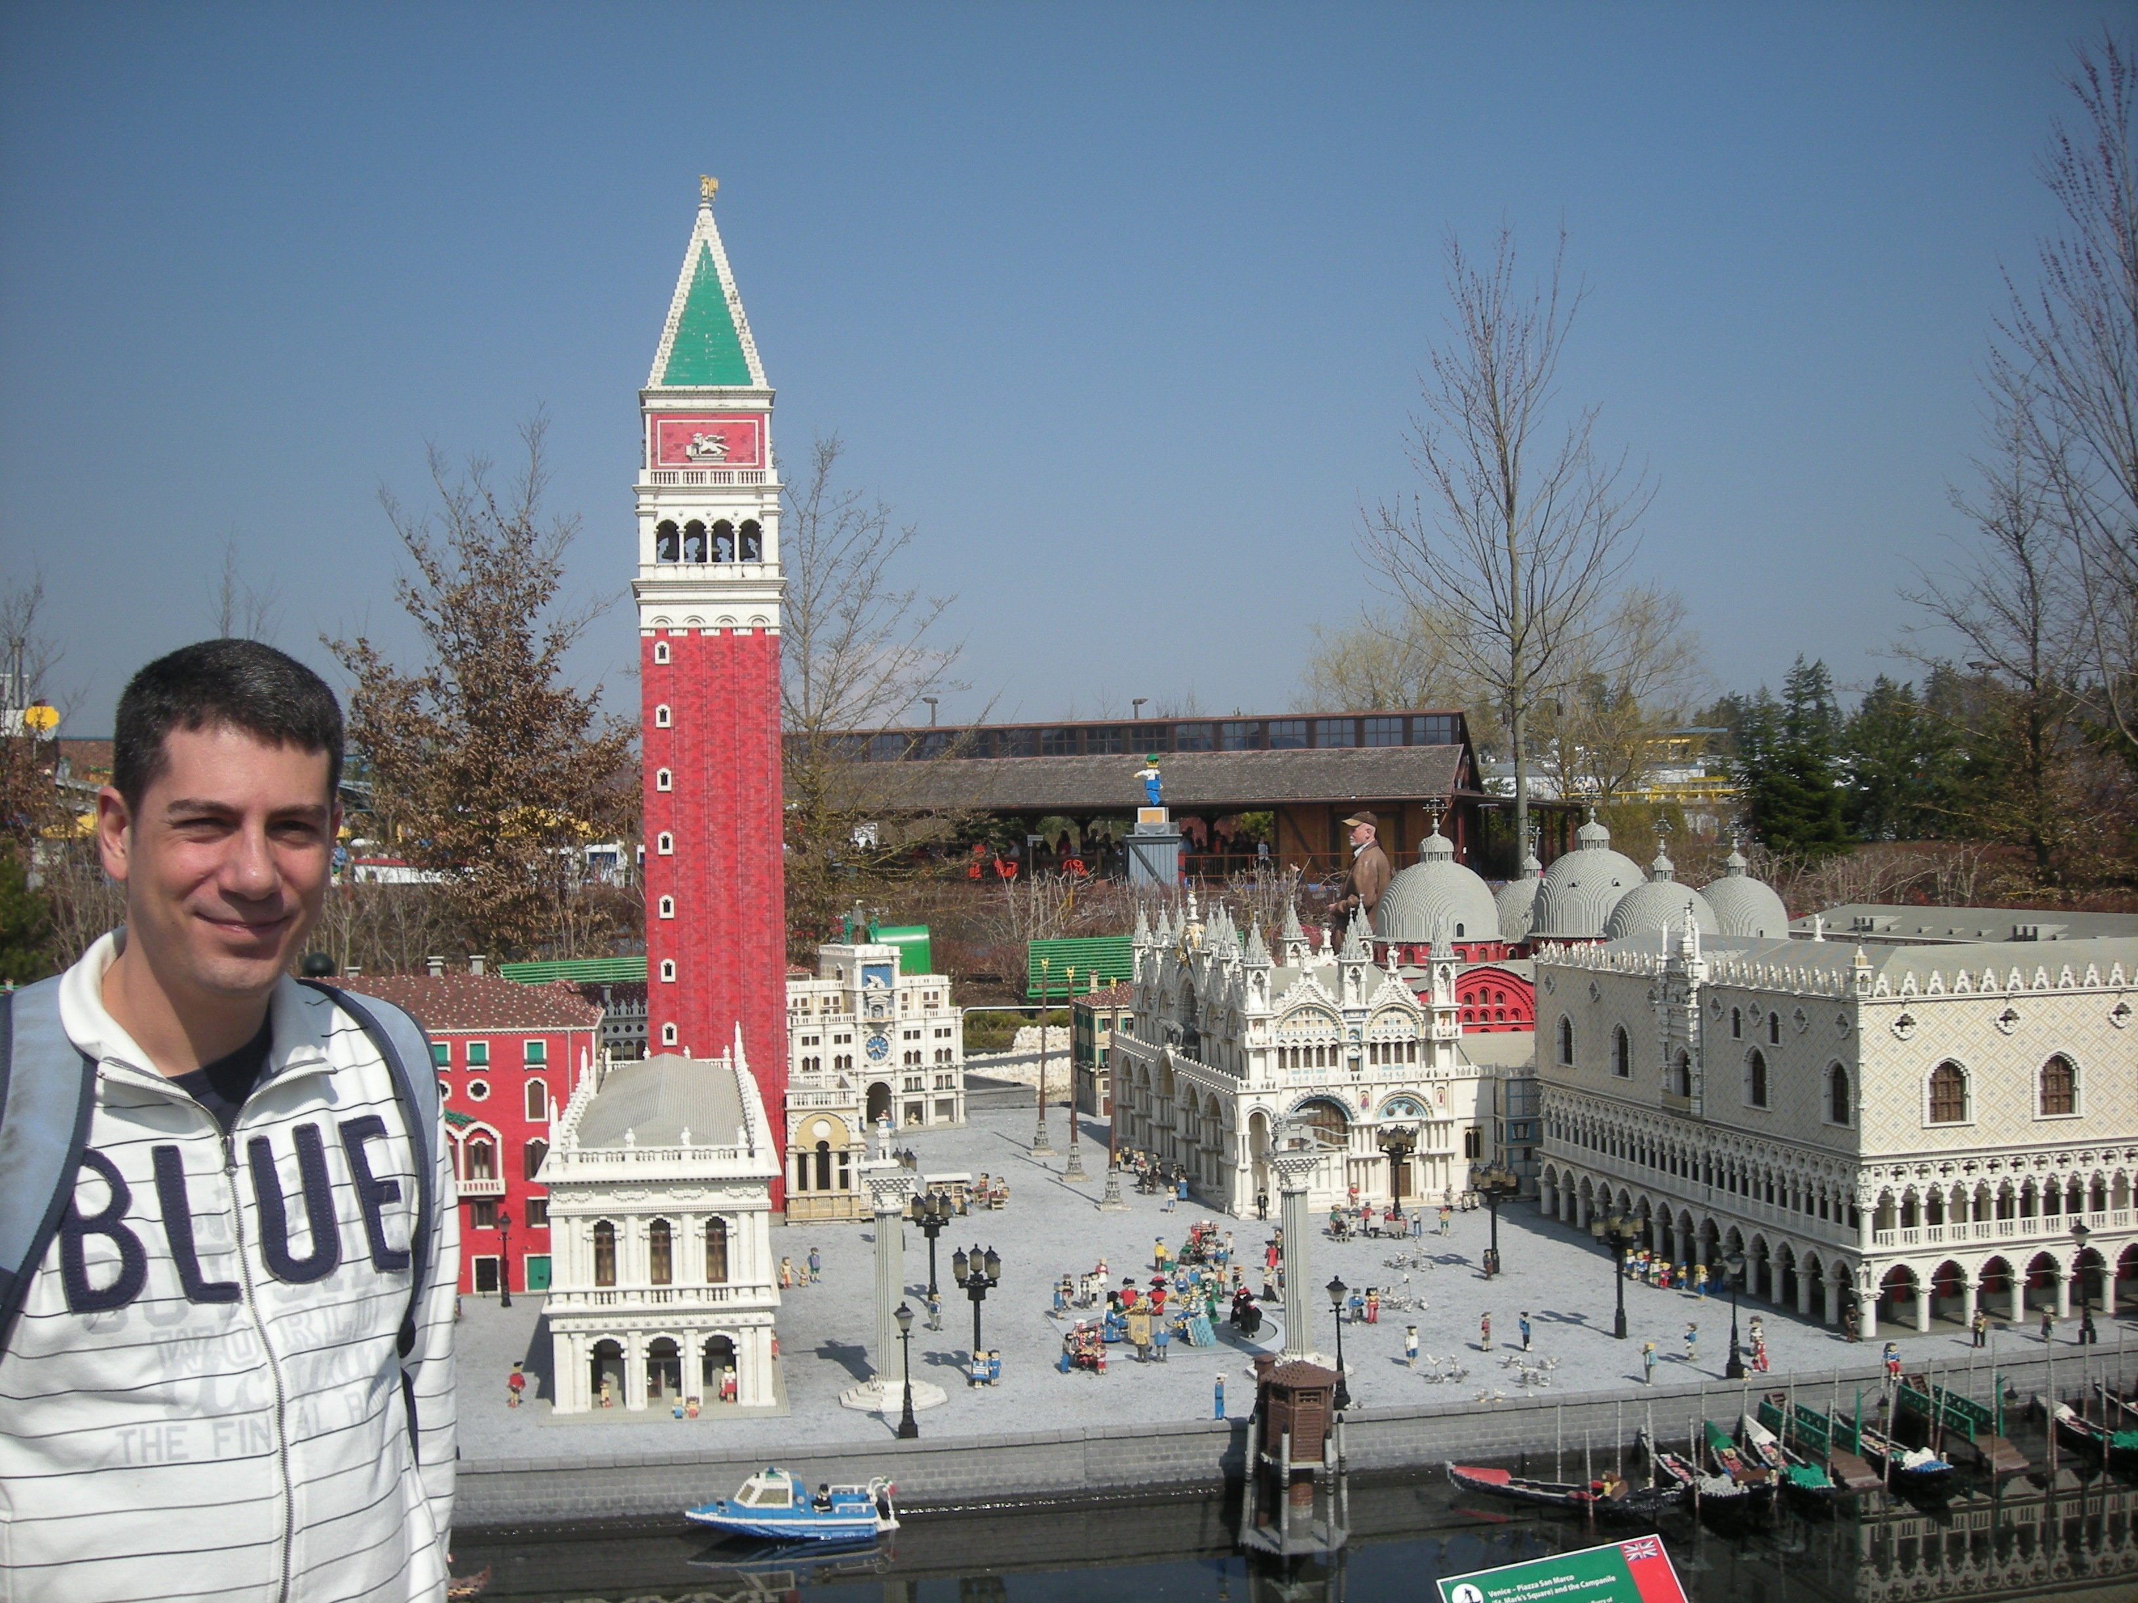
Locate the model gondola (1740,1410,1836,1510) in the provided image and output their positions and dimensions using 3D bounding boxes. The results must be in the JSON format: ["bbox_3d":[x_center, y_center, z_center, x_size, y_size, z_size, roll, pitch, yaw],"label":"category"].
[{"bbox_3d":[1.676,1.535,5.053,0.090,0.115,0.475,-1,-1,-8],"label":"model gondola"}]

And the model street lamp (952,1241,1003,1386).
[{"bbox_3d":[-0.224,1.248,5.250,0.115,0.342,0.115,-1,-1,-8],"label":"model street lamp"}]

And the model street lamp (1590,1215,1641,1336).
[{"bbox_3d":[1.413,1.214,5.560,0.115,0.342,0.115,-1,-1,-8],"label":"model street lamp"}]

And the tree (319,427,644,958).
[{"bbox_3d":[-6.076,-0.982,22.500,3.400,6.100,3.300,-1,-1,0],"label":"tree"}]

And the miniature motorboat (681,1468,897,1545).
[{"bbox_3d":[-0.588,1.491,4.600,0.455,0.137,0.145,-1,-1,-3],"label":"miniature motorboat"}]

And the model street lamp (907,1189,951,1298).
[{"bbox_3d":[-0.417,1.349,6.522,0.125,0.345,0.125,-1,-1,-12],"label":"model street lamp"}]

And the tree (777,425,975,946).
[{"bbox_3d":[-2.721,-0.895,22.500,3.400,5.800,3.400,-1,-1,0],"label":"tree"}]

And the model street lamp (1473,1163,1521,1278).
[{"bbox_3d":[1.347,1.317,6.849,0.125,0.345,0.125,-1,-1,-12],"label":"model street lamp"}]

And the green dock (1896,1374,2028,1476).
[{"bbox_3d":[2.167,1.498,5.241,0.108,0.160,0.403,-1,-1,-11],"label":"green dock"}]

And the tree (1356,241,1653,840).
[{"bbox_3d":[6.052,-2.861,29.500,4.000,10.000,4.000,-1,-1,0],"label":"tree"}]

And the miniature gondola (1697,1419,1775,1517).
[{"bbox_3d":[1.476,1.465,4.770,0.085,0.100,0.460,-1,-1,2],"label":"miniature gondola"}]

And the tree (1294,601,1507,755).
[{"bbox_3d":[11.043,-1.919,72.000,7.000,9.200,7.000,-1,-1,0],"label":"tree"}]

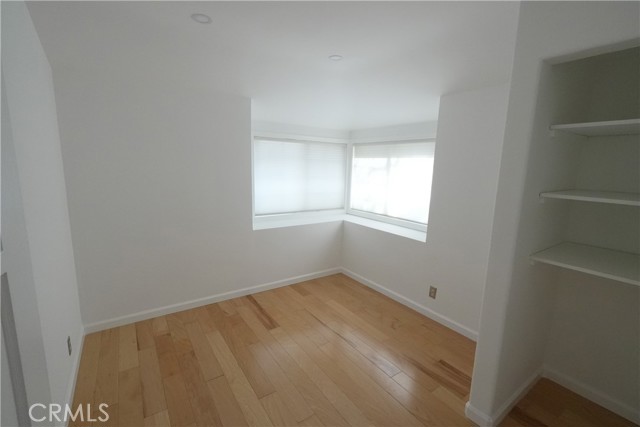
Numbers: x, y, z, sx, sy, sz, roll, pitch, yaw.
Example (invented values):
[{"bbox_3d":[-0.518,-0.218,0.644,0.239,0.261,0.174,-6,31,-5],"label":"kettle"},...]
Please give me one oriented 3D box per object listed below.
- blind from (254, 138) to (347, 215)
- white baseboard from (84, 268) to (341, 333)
[{"bbox_3d":[-0.229,-0.528,4.130,1.550,1.037,0.040,-5,11,-34],"label":"blind"},{"bbox_3d":[-0.906,0.946,3.372,2.922,0.090,0.015,-5,11,-34],"label":"white baseboard"}]

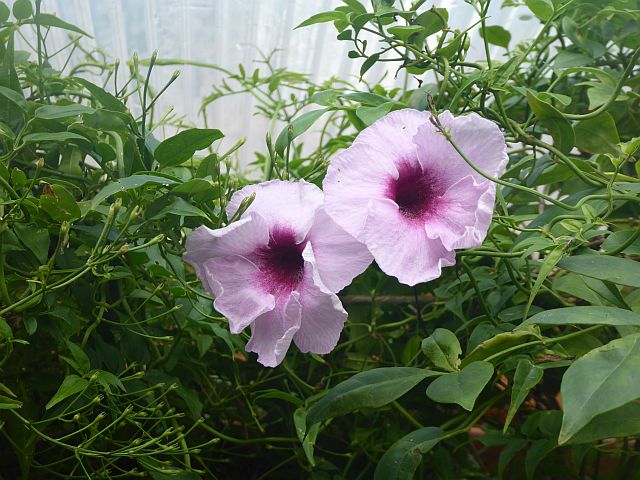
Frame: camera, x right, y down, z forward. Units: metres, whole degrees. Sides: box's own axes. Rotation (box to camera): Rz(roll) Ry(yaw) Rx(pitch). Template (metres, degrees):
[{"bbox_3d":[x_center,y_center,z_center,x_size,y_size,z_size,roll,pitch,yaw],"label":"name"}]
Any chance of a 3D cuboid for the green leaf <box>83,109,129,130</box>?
[{"bbox_3d":[-0.095,-0.053,0.614,0.026,0.006,0.018,9,35,24],"label":"green leaf"}]

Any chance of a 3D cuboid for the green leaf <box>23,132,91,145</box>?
[{"bbox_3d":[-0.117,-0.045,0.614,0.034,0.005,0.015,-1,16,19],"label":"green leaf"}]

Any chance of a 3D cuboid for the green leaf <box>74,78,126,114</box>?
[{"bbox_3d":[-0.100,-0.066,0.630,0.028,0.006,0.013,32,33,0],"label":"green leaf"}]

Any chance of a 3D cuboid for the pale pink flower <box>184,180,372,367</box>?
[{"bbox_3d":[-0.016,0.013,0.550,0.070,0.070,0.050,2,5,10],"label":"pale pink flower"}]

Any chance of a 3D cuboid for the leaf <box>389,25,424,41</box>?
[{"bbox_3d":[0.038,-0.092,0.614,0.020,0.005,0.013,-9,32,-33],"label":"leaf"}]

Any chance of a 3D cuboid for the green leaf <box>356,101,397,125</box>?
[{"bbox_3d":[0.024,-0.054,0.593,0.020,0.006,0.015,-33,47,-32],"label":"green leaf"}]

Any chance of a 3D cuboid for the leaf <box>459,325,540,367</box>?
[{"bbox_3d":[0.070,0.041,0.538,0.034,0.007,0.017,-20,37,-9],"label":"leaf"}]

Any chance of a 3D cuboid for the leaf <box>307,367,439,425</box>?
[{"bbox_3d":[0.020,0.058,0.520,0.057,0.009,0.022,-15,34,-22],"label":"leaf"}]

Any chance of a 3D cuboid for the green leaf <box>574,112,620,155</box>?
[{"bbox_3d":[0.121,-0.047,0.606,0.025,0.019,0.005,37,-13,13],"label":"green leaf"}]

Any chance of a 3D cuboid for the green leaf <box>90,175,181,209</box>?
[{"bbox_3d":[-0.075,-0.020,0.564,0.039,0.007,0.019,-16,23,-24],"label":"green leaf"}]

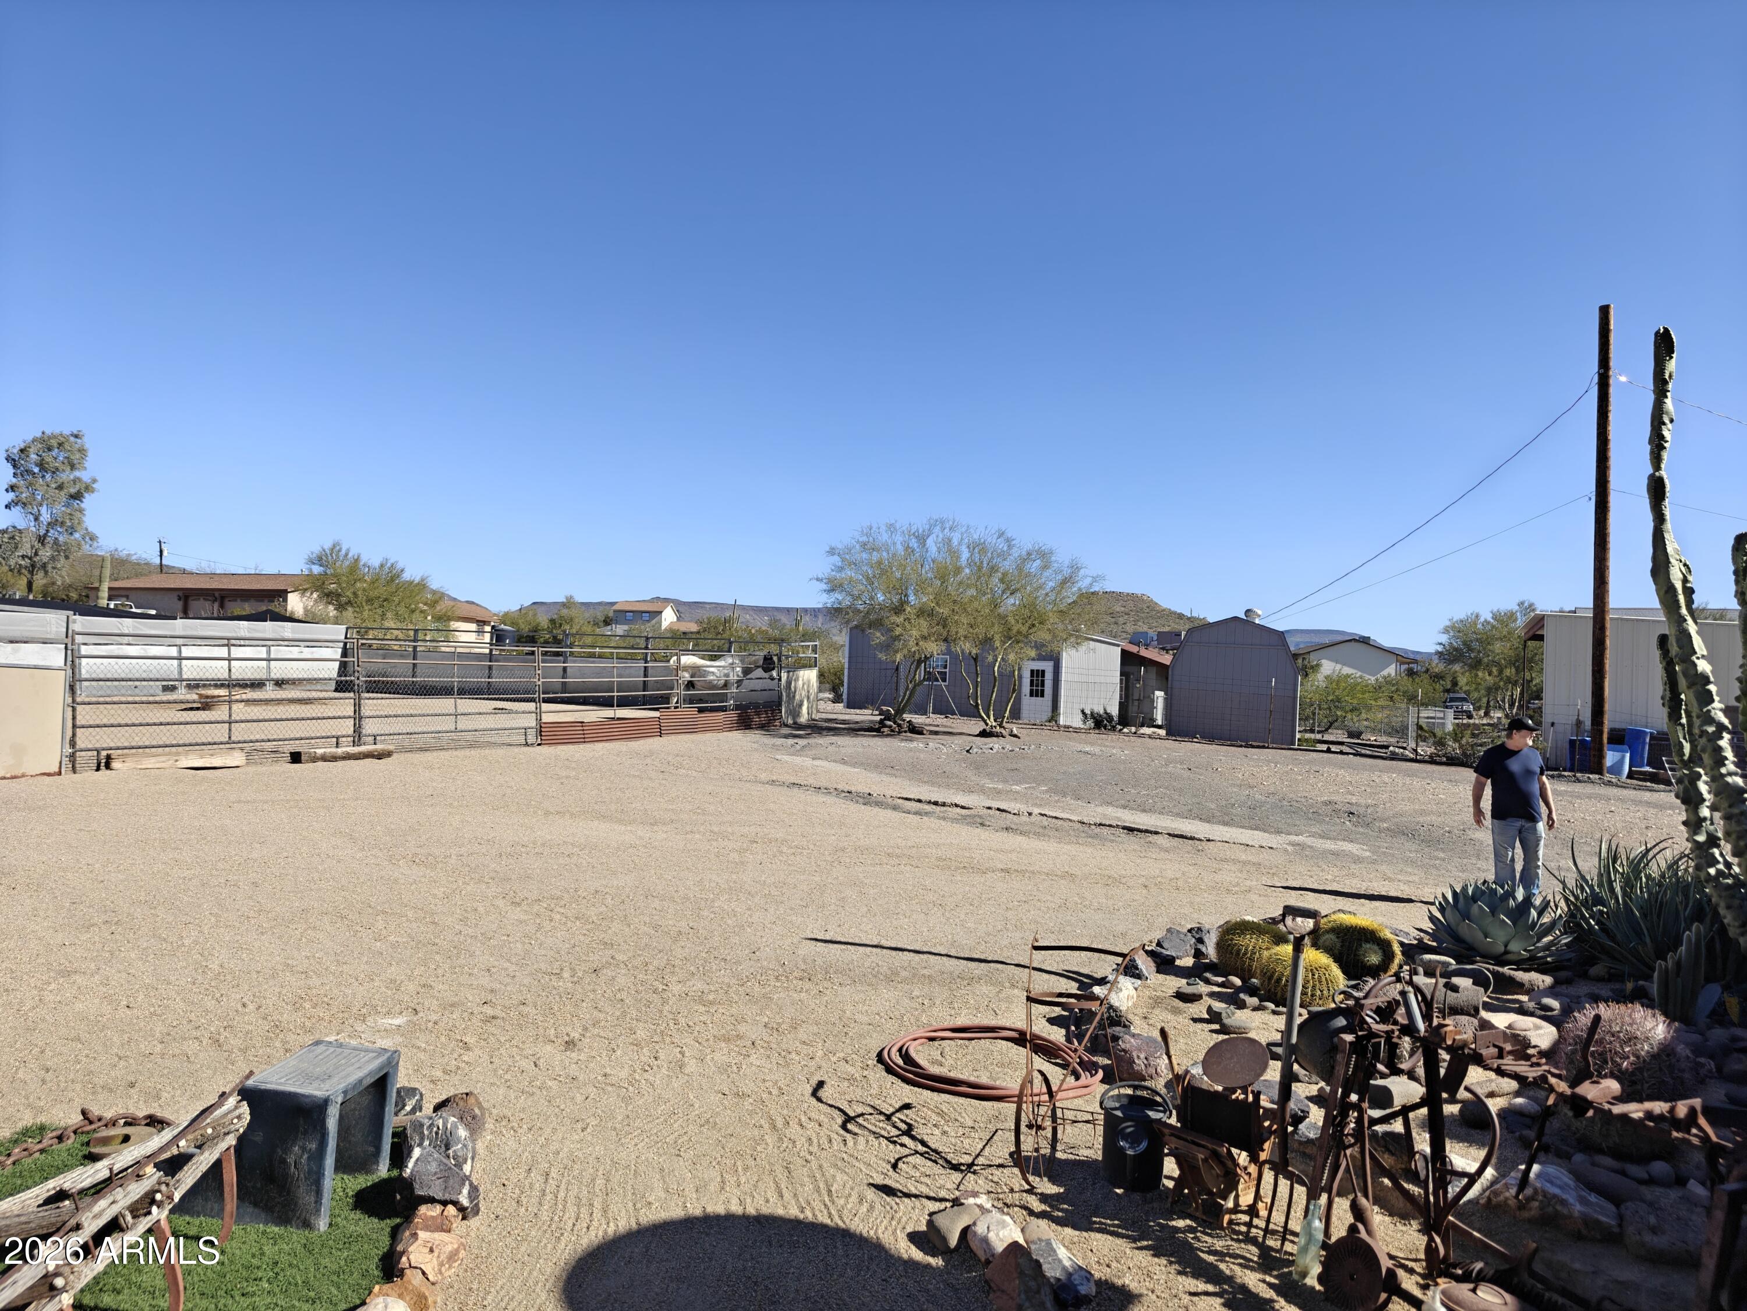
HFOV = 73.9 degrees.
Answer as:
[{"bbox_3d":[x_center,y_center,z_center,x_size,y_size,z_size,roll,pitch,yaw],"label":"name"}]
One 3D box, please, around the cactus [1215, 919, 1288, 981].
[{"bbox_3d":[2.251,1.748,6.900,0.450,0.390,0.450,2,0,18],"label":"cactus"}]

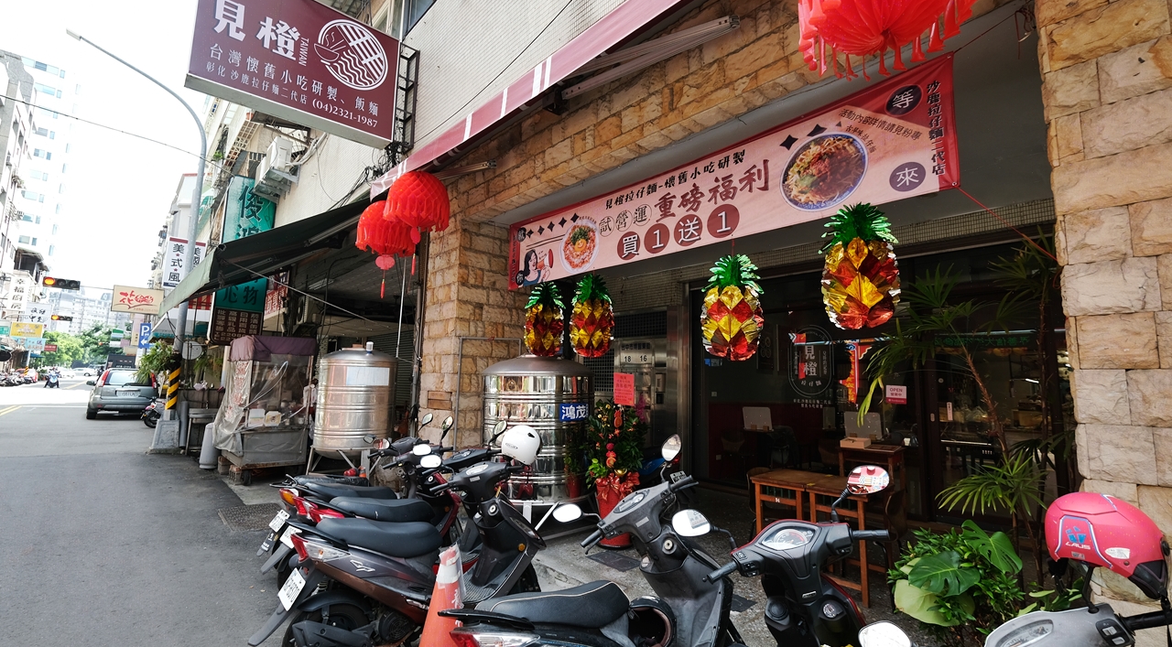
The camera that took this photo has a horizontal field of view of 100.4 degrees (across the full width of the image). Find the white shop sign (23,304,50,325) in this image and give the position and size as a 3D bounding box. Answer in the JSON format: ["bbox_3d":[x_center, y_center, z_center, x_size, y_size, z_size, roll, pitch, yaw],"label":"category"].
[{"bbox_3d":[-58.339,-0.780,52.000,1.900,2.750,0.300,8,-10,-44],"label":"white shop sign"}]

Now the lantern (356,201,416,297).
[{"bbox_3d":[-2.170,-0.806,5.300,0.590,1.040,0.590,8,-10,-43],"label":"lantern"}]

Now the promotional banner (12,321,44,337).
[{"bbox_3d":[-56.012,0.643,49.000,2.200,1.250,0.250,7,-9,-43],"label":"promotional banner"}]

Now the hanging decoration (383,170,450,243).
[{"bbox_3d":[-1.566,-1.080,4.500,0.560,0.630,0.560,7,-9,-43],"label":"hanging decoration"}]

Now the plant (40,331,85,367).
[{"bbox_3d":[-87.890,4.614,82.000,6.500,8.000,6.500,7,-9,-43],"label":"plant"}]

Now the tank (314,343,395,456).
[{"bbox_3d":[-3.450,1.150,7.350,1.060,1.660,1.060,8,-10,-43],"label":"tank"}]

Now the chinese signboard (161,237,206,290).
[{"bbox_3d":[-17.070,-2.420,20.800,1.200,2.200,0.220,8,-10,-43],"label":"chinese signboard"}]

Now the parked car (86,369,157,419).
[{"bbox_3d":[-16.950,2.500,17.980,1.770,1.670,4.500,8,-10,-43],"label":"parked car"}]

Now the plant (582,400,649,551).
[{"bbox_3d":[0.285,1.417,4.700,0.580,1.330,0.550,-1,-7,17],"label":"plant"}]

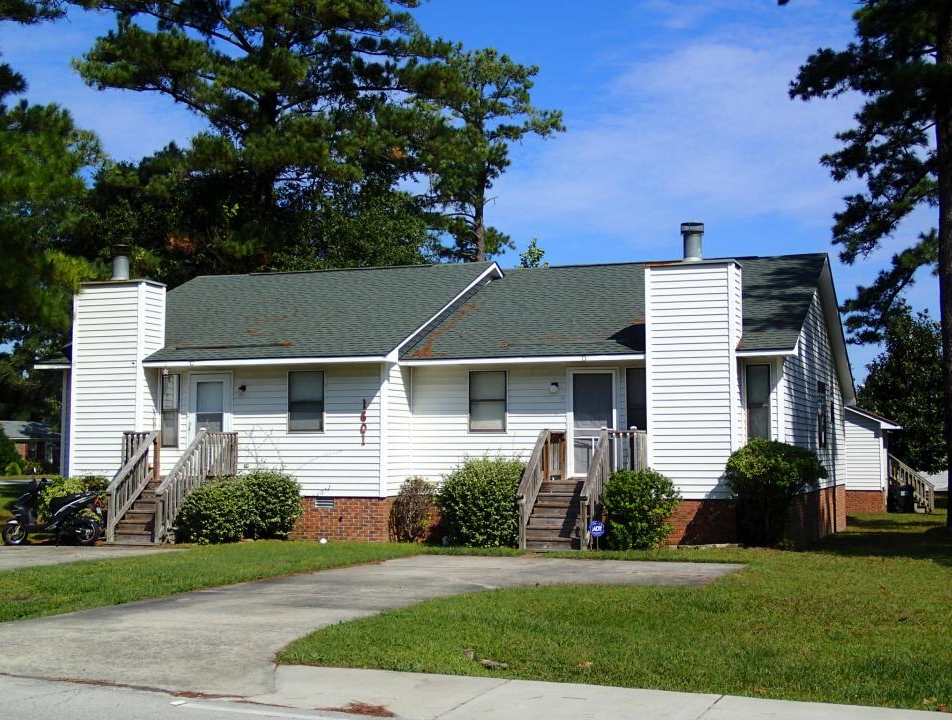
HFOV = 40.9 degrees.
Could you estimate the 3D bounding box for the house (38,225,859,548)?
[{"bbox_3d":[0.248,0.823,29.815,15.400,6.180,14.500,-2,-4,21],"label":"house"}]

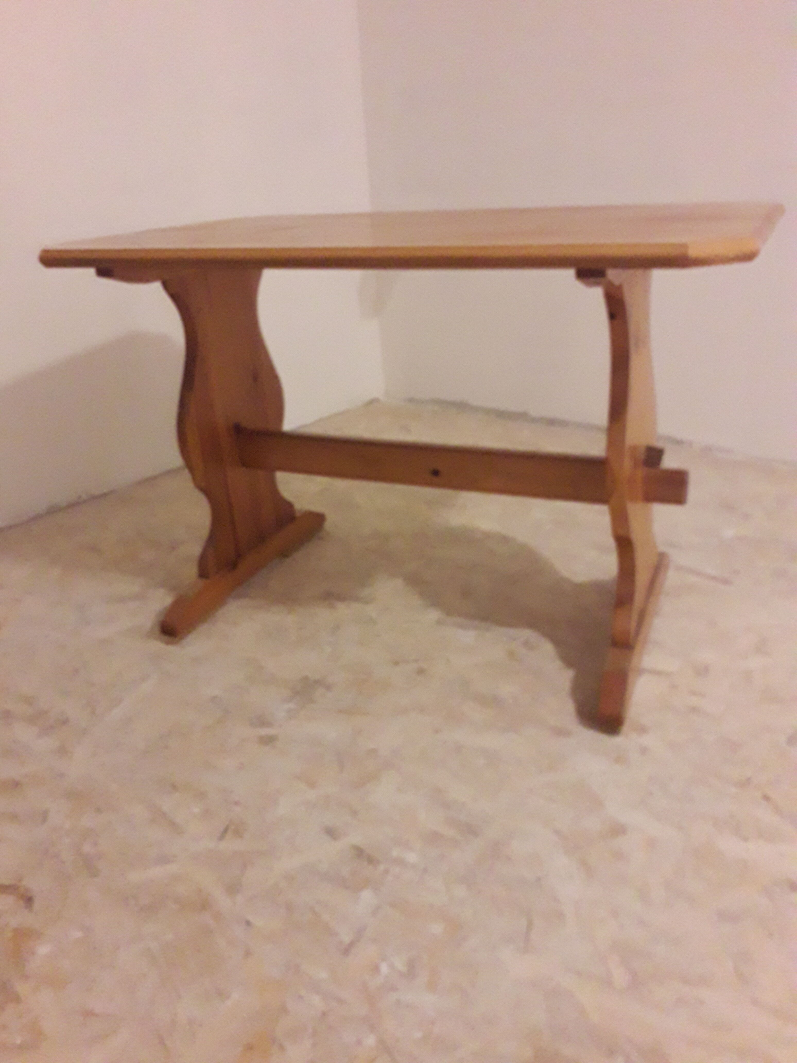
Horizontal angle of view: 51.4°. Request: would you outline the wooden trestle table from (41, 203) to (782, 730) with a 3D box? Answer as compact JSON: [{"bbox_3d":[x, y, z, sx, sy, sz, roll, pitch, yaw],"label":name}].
[{"bbox_3d":[0.038,-0.188,1.592,1.180,0.755,0.700,8,27,24],"label":"wooden trestle table"}]

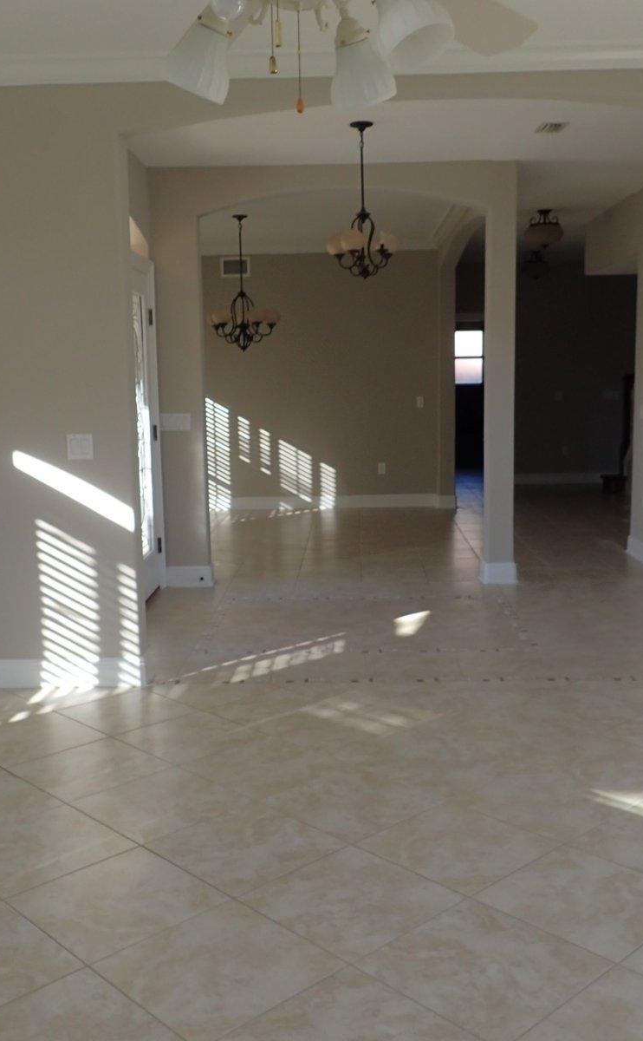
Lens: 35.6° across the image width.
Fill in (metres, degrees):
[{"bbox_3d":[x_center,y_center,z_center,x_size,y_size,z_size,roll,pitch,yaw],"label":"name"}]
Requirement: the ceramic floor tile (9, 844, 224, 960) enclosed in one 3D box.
[{"bbox_3d":[-0.558,1.039,2.748,0.450,0.010,0.450,-9,11,-43],"label":"ceramic floor tile"}]

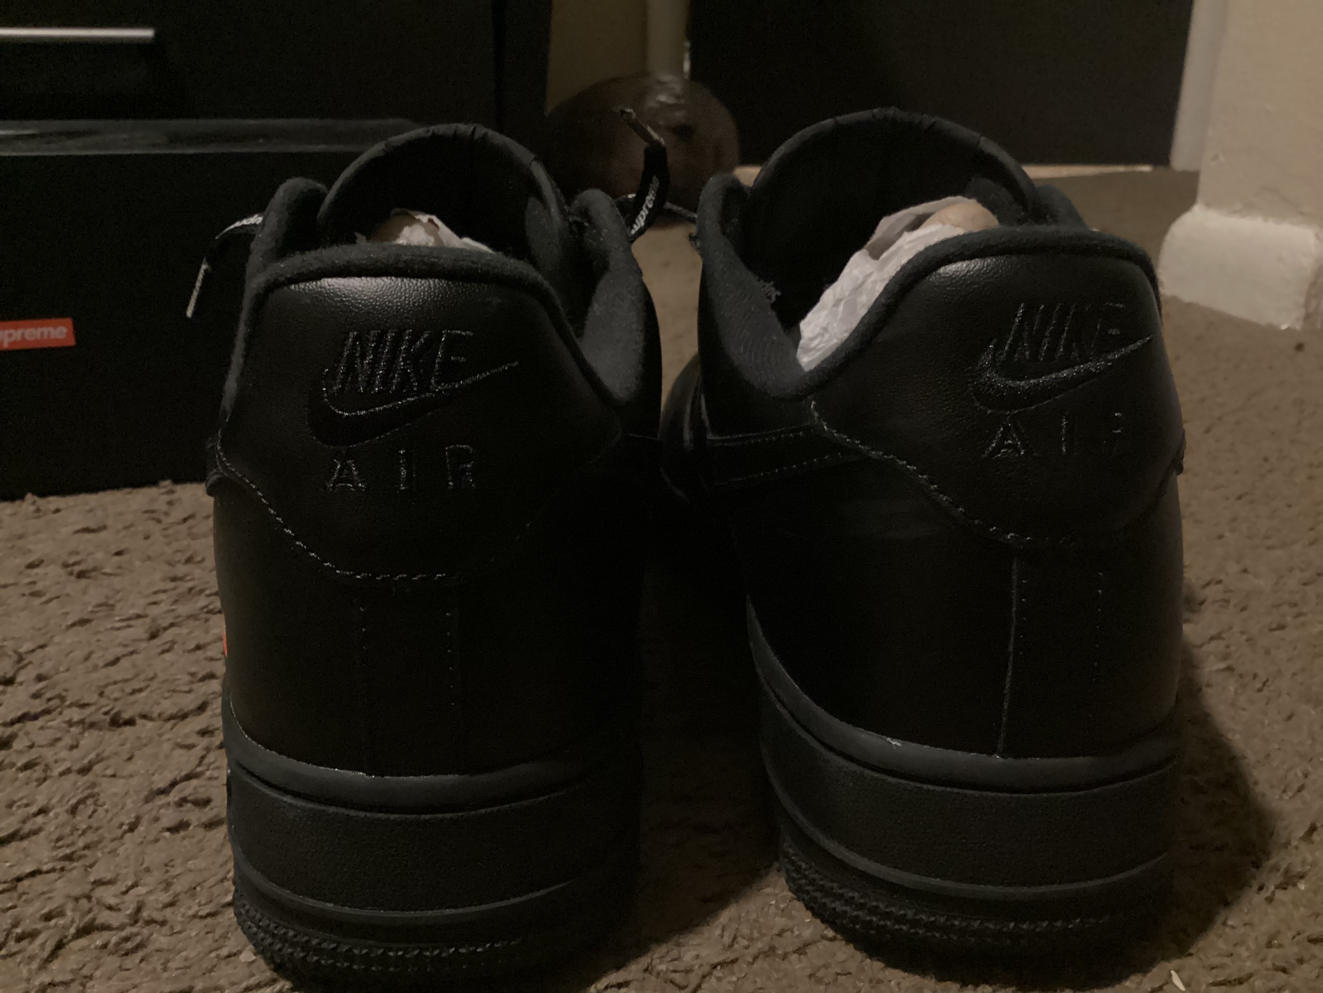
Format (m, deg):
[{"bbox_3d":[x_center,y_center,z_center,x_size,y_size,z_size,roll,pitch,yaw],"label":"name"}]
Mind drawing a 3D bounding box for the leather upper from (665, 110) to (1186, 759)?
[{"bbox_3d":[0.042,-0.046,0.325,0.108,0.109,0.293,-2,18,-8],"label":"leather upper"}]

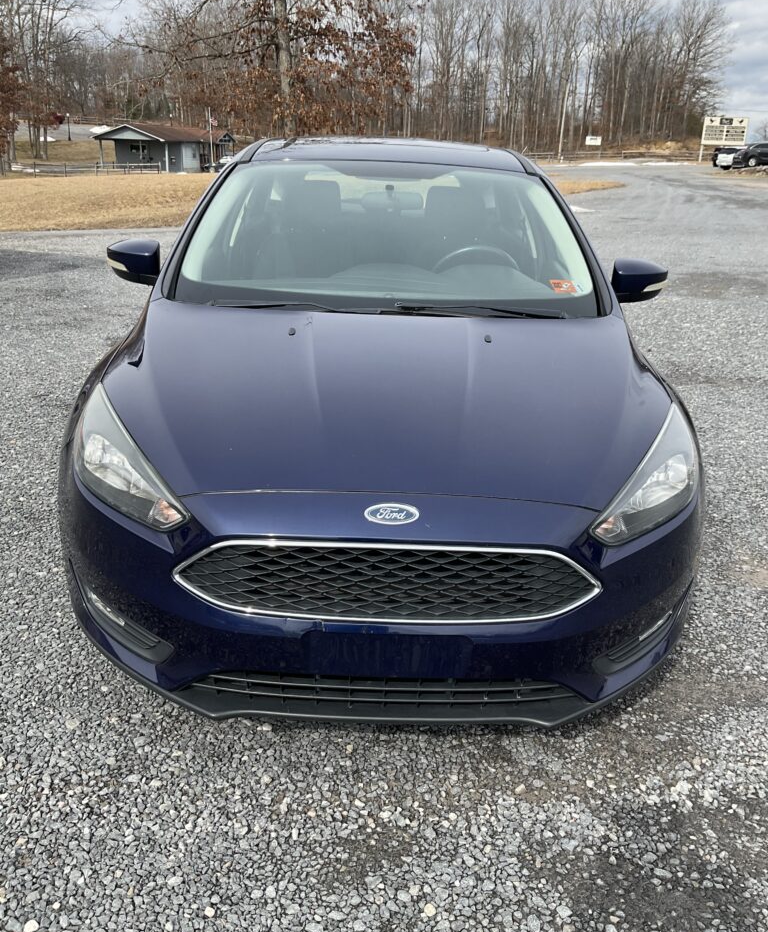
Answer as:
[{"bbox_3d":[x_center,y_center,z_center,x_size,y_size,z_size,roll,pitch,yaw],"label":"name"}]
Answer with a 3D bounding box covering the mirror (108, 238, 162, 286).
[{"bbox_3d":[-0.902,-0.763,3.164,0.210,0.160,0.155,2,22,-1],"label":"mirror"}]

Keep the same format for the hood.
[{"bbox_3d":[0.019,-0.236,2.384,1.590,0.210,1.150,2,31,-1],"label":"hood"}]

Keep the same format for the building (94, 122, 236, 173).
[{"bbox_3d":[-18.720,-27.116,73.500,6.800,3.700,11.300,10,22,20],"label":"building"}]

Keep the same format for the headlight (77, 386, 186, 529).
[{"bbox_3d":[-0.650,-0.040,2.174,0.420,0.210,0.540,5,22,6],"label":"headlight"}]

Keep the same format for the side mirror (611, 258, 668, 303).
[{"bbox_3d":[0.932,-0.704,3.210,0.210,0.160,0.155,2,22,-1],"label":"side mirror"}]

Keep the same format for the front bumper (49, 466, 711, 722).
[{"bbox_3d":[0.008,0.293,2.137,1.780,0.590,0.540,2,22,-1],"label":"front bumper"}]

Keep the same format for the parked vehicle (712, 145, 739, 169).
[{"bbox_3d":[26.495,-23.552,65.600,1.850,1.720,4.600,18,26,37],"label":"parked vehicle"}]

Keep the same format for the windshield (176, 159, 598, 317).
[{"bbox_3d":[0.021,-0.830,3.073,1.450,0.200,0.970,2,51,-1],"label":"windshield"}]

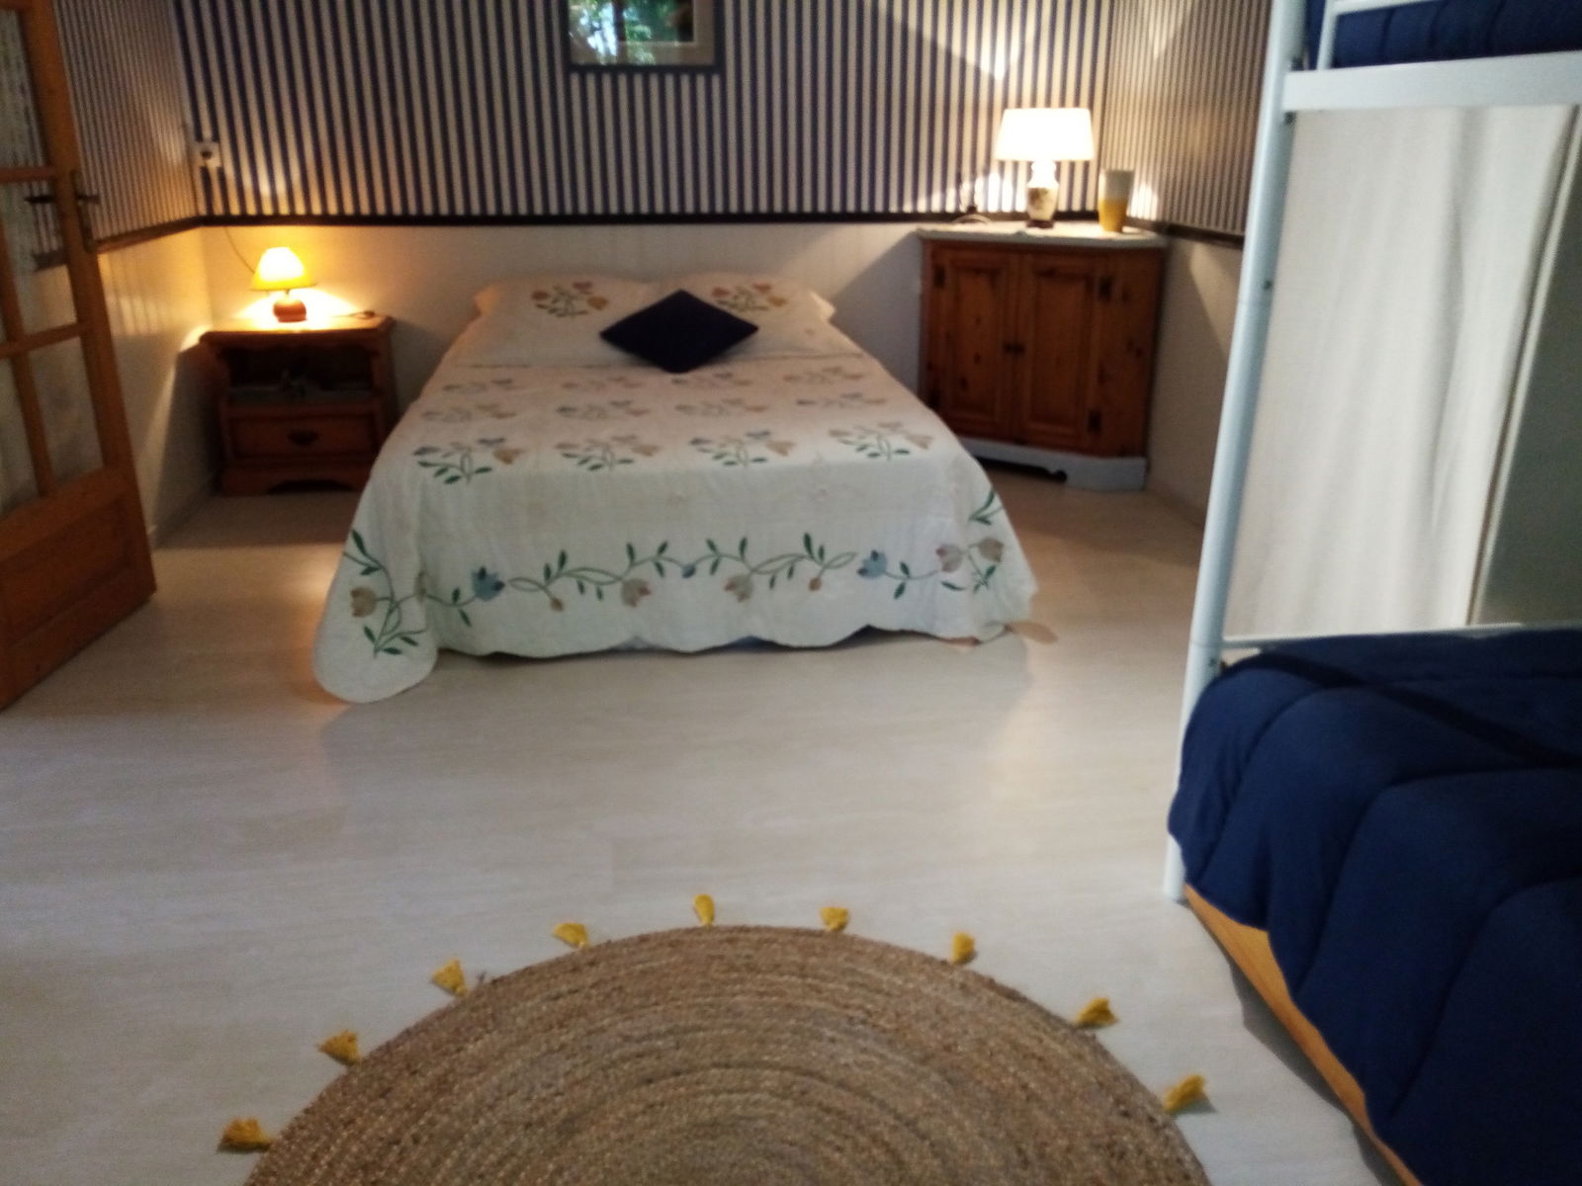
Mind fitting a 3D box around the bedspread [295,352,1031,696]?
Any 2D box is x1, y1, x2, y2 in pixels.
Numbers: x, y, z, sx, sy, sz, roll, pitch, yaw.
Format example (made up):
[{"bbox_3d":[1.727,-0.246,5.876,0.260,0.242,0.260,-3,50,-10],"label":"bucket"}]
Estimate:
[{"bbox_3d":[-0.351,-0.365,3.618,1.650,0.490,1.850,-4,21,-10],"label":"bedspread"}]

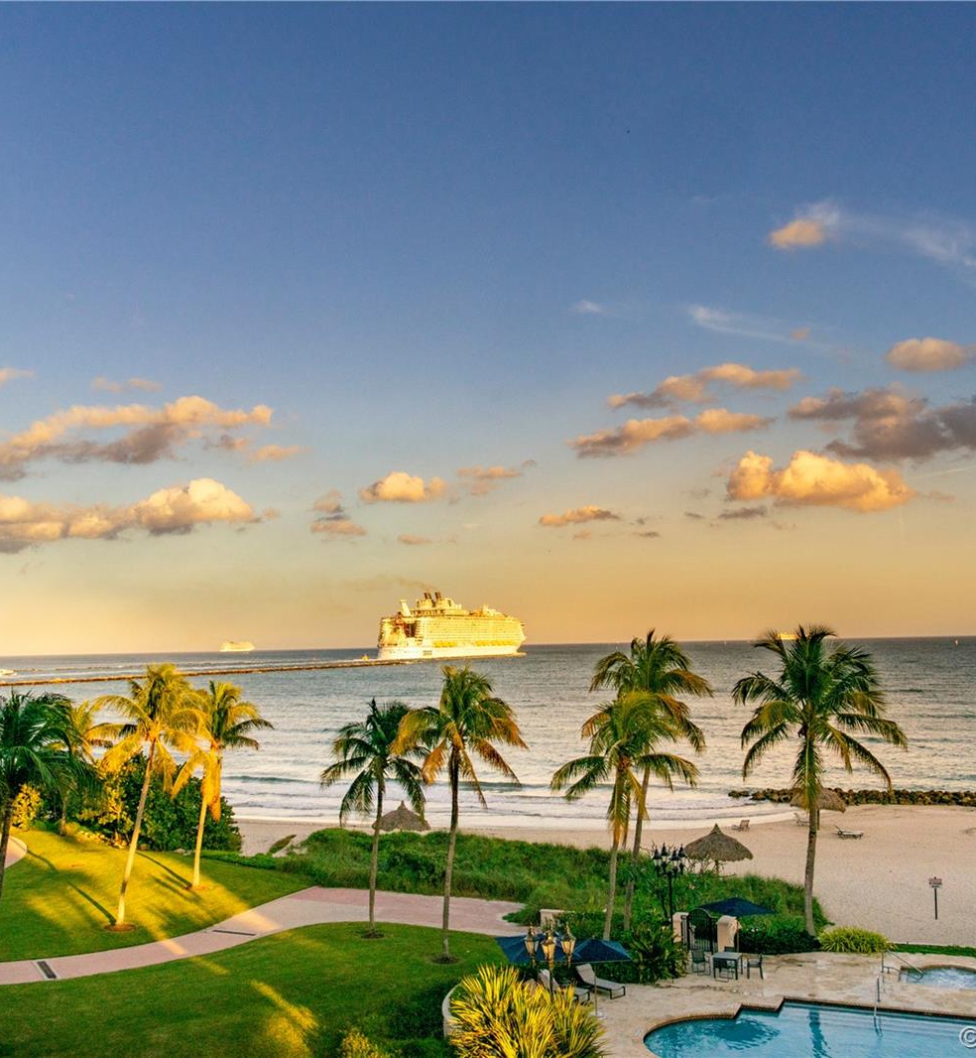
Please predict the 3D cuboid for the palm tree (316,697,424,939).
[{"bbox_3d":[-4.821,12.204,45.013,4.590,9.845,4.590,0,-6,-6],"label":"palm tree"}]

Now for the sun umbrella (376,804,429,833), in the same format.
[{"bbox_3d":[-5.841,20.131,72.000,3.850,3.100,3.850,-1,-6,-5],"label":"sun umbrella"}]

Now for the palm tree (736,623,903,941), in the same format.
[{"bbox_3d":[14.687,10.786,45.981,7.466,13.152,7.466,-1,-6,0],"label":"palm tree"}]

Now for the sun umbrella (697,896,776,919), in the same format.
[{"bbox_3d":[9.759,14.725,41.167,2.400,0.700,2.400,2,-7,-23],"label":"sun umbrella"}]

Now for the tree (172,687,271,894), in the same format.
[{"bbox_3d":[-13.355,12.650,52.911,4.837,10.010,4.837,1,-6,-15],"label":"tree"}]

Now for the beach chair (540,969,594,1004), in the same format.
[{"bbox_3d":[2.791,16.255,37.495,1.850,0.850,0.680,-7,-8,41],"label":"beach chair"}]

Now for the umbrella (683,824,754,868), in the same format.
[{"bbox_3d":[12.075,16.916,55.489,3.665,2.753,3.665,-2,-6,12],"label":"umbrella"}]

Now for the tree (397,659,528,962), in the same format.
[{"bbox_3d":[-0.999,11.482,43.087,5.257,11.691,5.257,-1,-6,0],"label":"tree"}]

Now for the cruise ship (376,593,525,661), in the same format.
[{"bbox_3d":[-22.705,113.045,1245.167,56.000,72.000,360.000,-4,-7,22],"label":"cruise ship"}]

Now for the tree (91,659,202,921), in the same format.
[{"bbox_3d":[-14.840,11.470,46.291,4.788,11.187,4.788,1,-7,-19],"label":"tree"}]

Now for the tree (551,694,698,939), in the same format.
[{"bbox_3d":[5.539,11.672,42.260,5.838,10.087,5.546,-2,-6,6],"label":"tree"}]

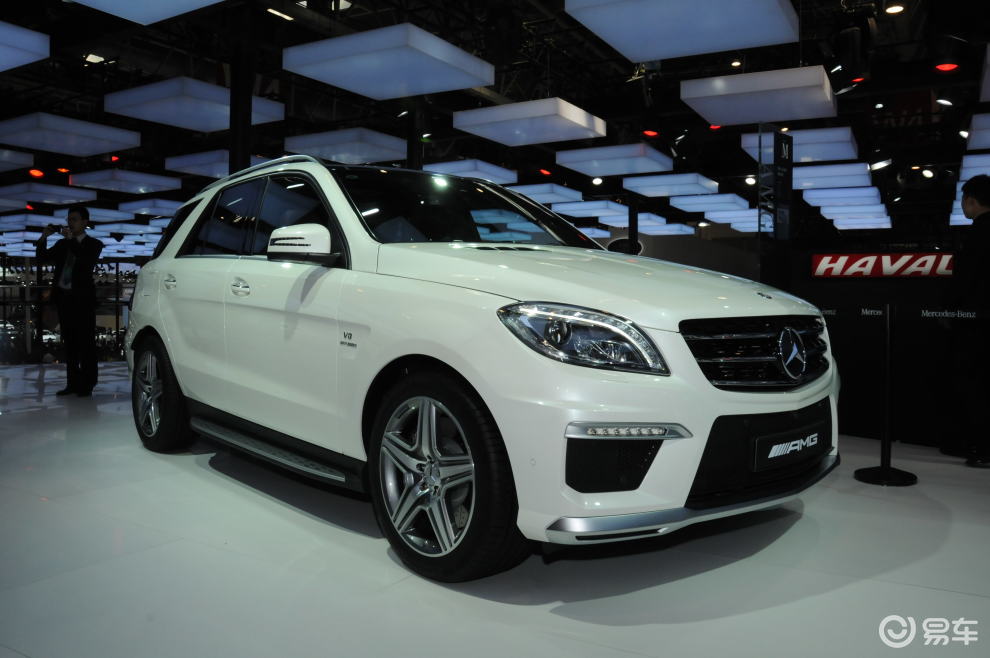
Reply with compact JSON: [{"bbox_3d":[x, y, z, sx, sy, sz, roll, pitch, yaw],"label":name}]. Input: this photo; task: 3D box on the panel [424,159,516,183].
[{"bbox_3d":[-0.806,-3.937,18.991,2.040,0.263,2.040,2,3,30],"label":"panel"}]

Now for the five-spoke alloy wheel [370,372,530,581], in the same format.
[{"bbox_3d":[-0.147,0.503,2.635,0.280,0.740,0.740,-2,3,-42],"label":"five-spoke alloy wheel"}]

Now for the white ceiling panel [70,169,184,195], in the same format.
[{"bbox_3d":[-9.807,-3.906,19.794,1.950,0.261,1.950,2,3,31],"label":"white ceiling panel"}]

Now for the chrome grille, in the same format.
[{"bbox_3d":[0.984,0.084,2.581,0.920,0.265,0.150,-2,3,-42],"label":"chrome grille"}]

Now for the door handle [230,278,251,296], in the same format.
[{"bbox_3d":[-1.236,-0.201,3.594,0.048,0.078,0.195,-2,3,-42],"label":"door handle"}]

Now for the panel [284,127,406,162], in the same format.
[{"bbox_3d":[-2.960,-3.816,15.729,2.040,0.263,2.040,2,3,30],"label":"panel"}]

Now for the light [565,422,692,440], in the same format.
[{"bbox_3d":[0.400,0.308,2.191,0.400,0.055,0.100,-1,2,-22],"label":"light"}]

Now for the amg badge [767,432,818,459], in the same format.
[{"bbox_3d":[1.032,0.400,2.543,0.360,0.047,0.015,-2,3,-42],"label":"amg badge"}]

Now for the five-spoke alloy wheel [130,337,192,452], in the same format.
[{"bbox_3d":[-2.101,0.409,4.797,0.280,0.740,0.740,-2,3,-42],"label":"five-spoke alloy wheel"}]

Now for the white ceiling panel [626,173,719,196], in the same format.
[{"bbox_3d":[4.924,-3.983,20.684,2.040,0.263,2.040,2,3,30],"label":"white ceiling panel"}]

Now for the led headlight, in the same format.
[{"bbox_3d":[0.275,0.030,2.332,0.400,0.235,0.440,-1,3,-33],"label":"led headlight"}]

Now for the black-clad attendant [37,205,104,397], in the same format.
[{"bbox_3d":[-4.096,-0.270,7.157,0.520,1.820,0.380,1,2,22],"label":"black-clad attendant"}]

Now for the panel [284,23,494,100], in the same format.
[{"bbox_3d":[-1.396,-3.576,10.178,2.040,0.263,2.040,2,3,30],"label":"panel"}]

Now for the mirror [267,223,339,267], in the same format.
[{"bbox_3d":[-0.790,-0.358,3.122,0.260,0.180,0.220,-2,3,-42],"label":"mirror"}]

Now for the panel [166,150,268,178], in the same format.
[{"bbox_3d":[-6.252,-3.793,17.410,1.950,0.261,1.950,2,3,31],"label":"panel"}]

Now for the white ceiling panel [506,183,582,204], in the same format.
[{"bbox_3d":[1.253,-4.068,22.533,2.040,0.263,2.040,2,3,30],"label":"white ceiling panel"}]

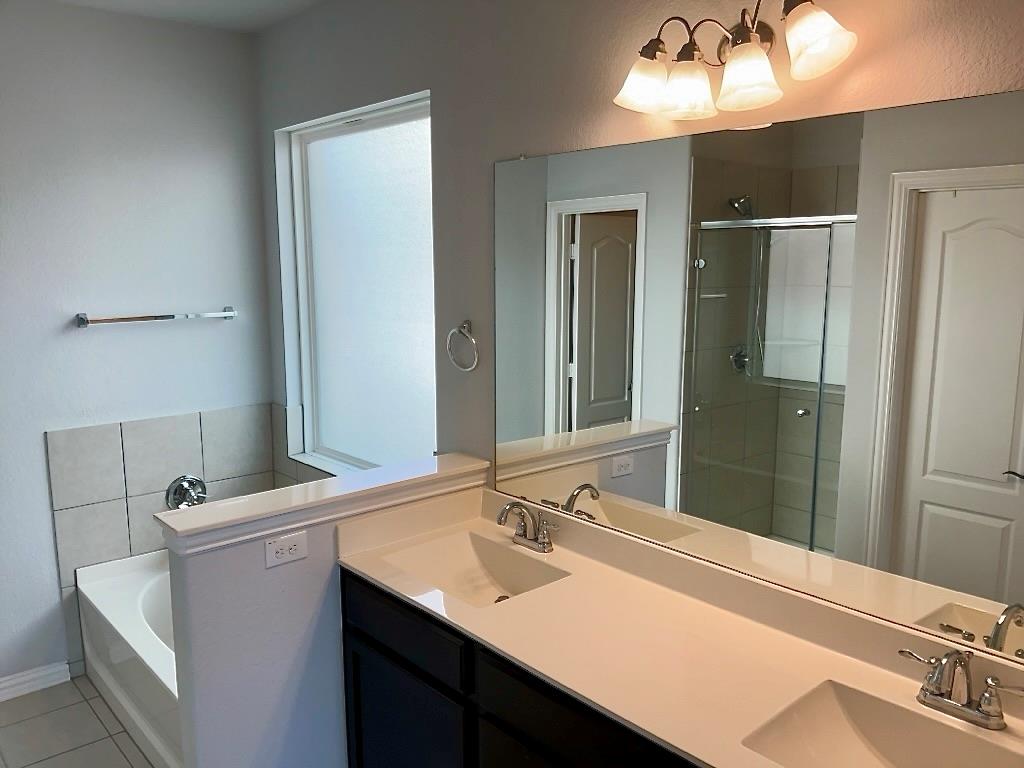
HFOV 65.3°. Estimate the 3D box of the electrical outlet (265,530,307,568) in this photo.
[{"bbox_3d":[-0.632,0.469,2.252,0.128,0.079,0.012,-8,12,-41],"label":"electrical outlet"}]

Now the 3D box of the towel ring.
[{"bbox_3d":[-0.167,-0.129,2.694,0.060,0.168,0.165,-8,12,-41],"label":"towel ring"}]

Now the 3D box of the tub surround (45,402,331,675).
[{"bbox_3d":[-1.040,0.776,3.127,0.985,1.094,1.524,-8,12,-41],"label":"tub surround"}]

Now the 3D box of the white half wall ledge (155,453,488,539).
[{"bbox_3d":[-0.514,0.317,2.414,1.032,0.019,0.178,-8,12,-41],"label":"white half wall ledge"}]

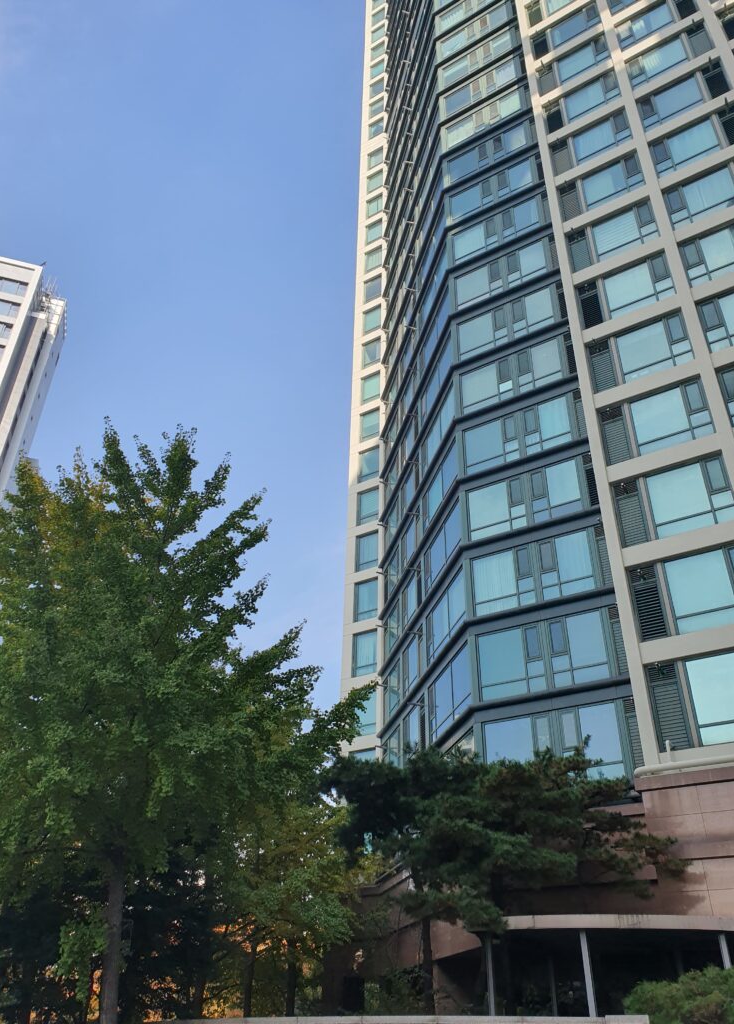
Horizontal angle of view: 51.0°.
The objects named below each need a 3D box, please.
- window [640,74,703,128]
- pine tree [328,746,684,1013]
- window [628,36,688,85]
[{"bbox_3d":[12.560,-16.724,31.747,2.287,2.165,0.200,-18,-37,27],"label":"window"},{"bbox_3d":[2.578,7.323,14.353,6.650,5.690,5.200,1,-33,0],"label":"pine tree"},{"bbox_3d":[12.417,-19.158,32.897,2.353,2.144,0.200,-18,-37,27],"label":"window"}]

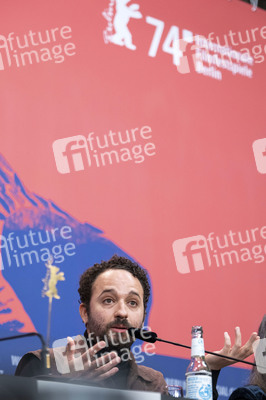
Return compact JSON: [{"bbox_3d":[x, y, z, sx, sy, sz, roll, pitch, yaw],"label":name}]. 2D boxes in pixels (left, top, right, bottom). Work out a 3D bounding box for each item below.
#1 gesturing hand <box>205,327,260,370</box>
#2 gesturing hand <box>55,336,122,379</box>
[{"bbox_3d":[0.253,0.379,2.920,0.150,0.110,0.090,-4,-19,10],"label":"gesturing hand"},{"bbox_3d":[-0.113,0.395,2.850,0.160,0.110,0.090,-8,-20,21],"label":"gesturing hand"}]

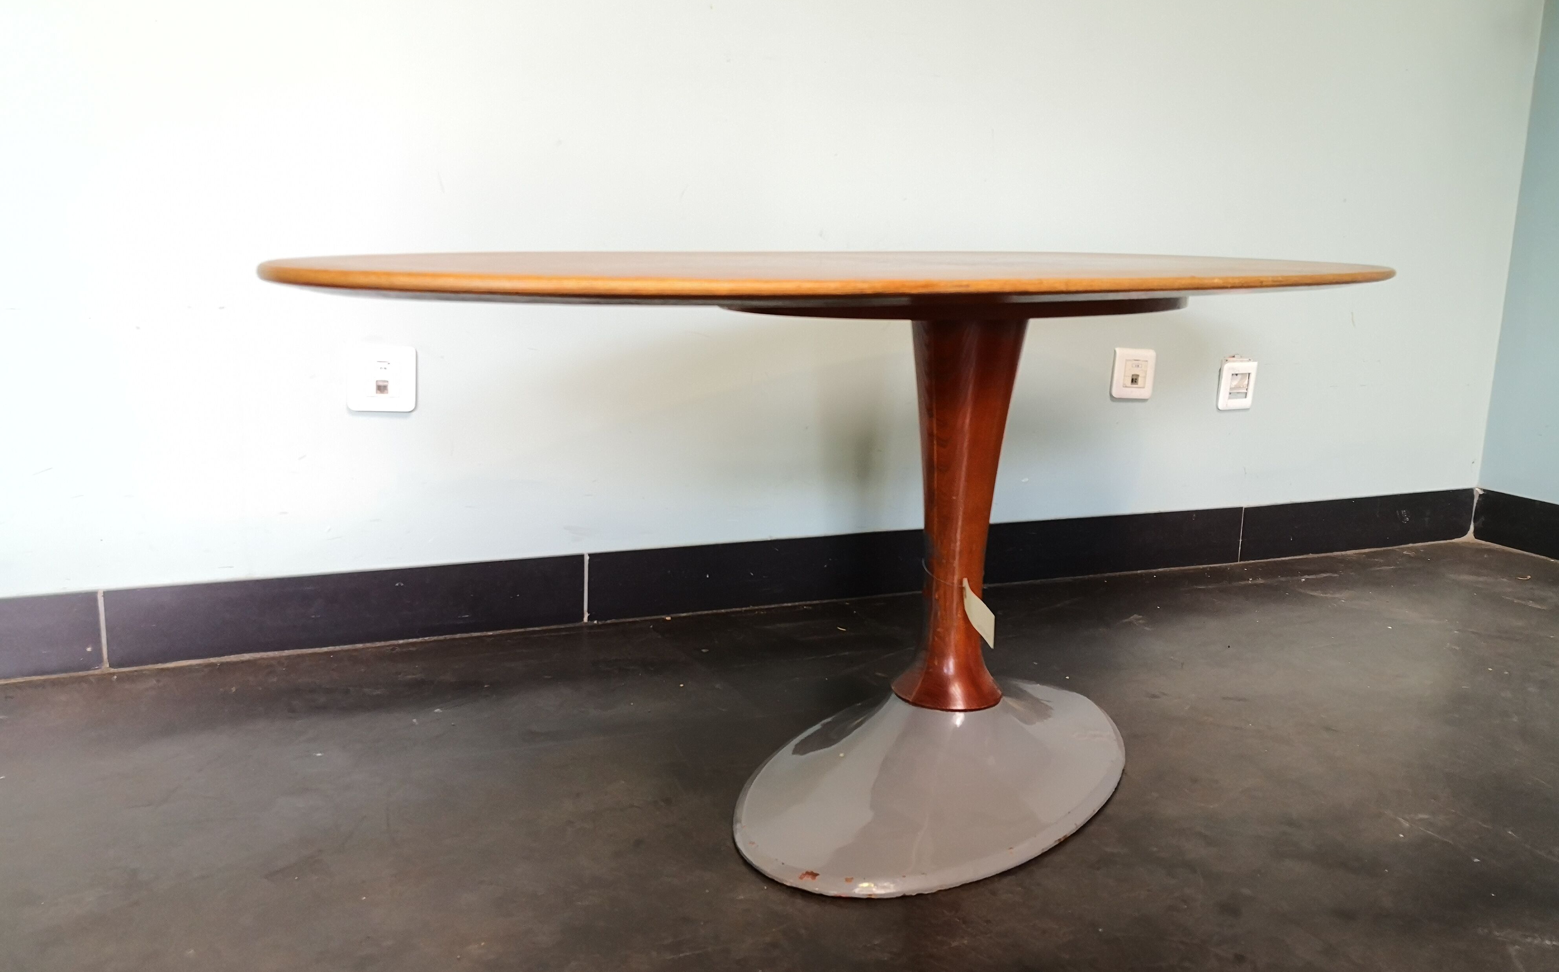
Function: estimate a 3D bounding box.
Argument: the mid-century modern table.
[{"bbox_3d":[0.180,0.037,1.225,0.714,0.524,1.459,8,13,32],"label":"mid-century modern table"}]

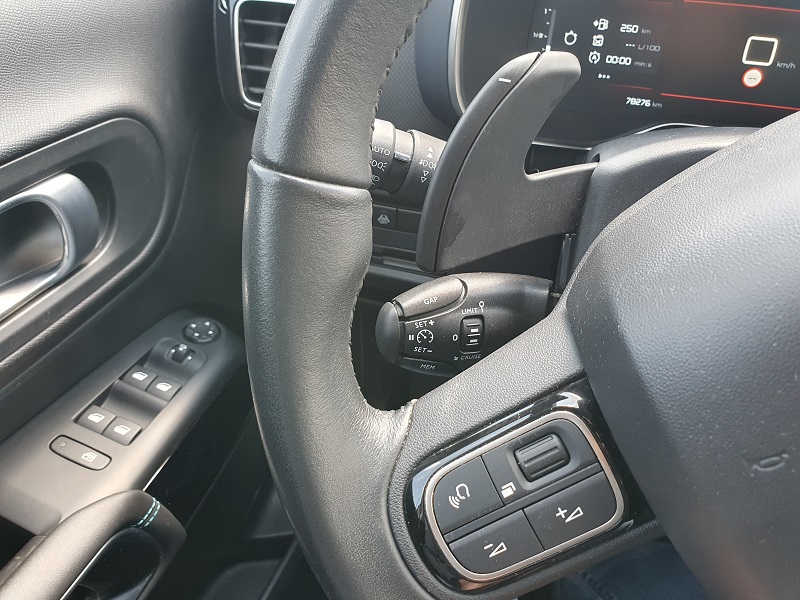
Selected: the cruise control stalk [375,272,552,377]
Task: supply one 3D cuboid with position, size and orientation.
[{"bbox_3d":[0.028,0.011,0.262,0.077,0.041,0.031,-4,12,-11],"label":"cruise control stalk"}]

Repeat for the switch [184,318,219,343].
[{"bbox_3d":[-0.146,0.022,0.443,0.026,0.008,0.026,10,39,-8],"label":"switch"}]

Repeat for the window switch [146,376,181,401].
[{"bbox_3d":[-0.156,0.060,0.397,0.018,0.006,0.017,23,39,7],"label":"window switch"}]

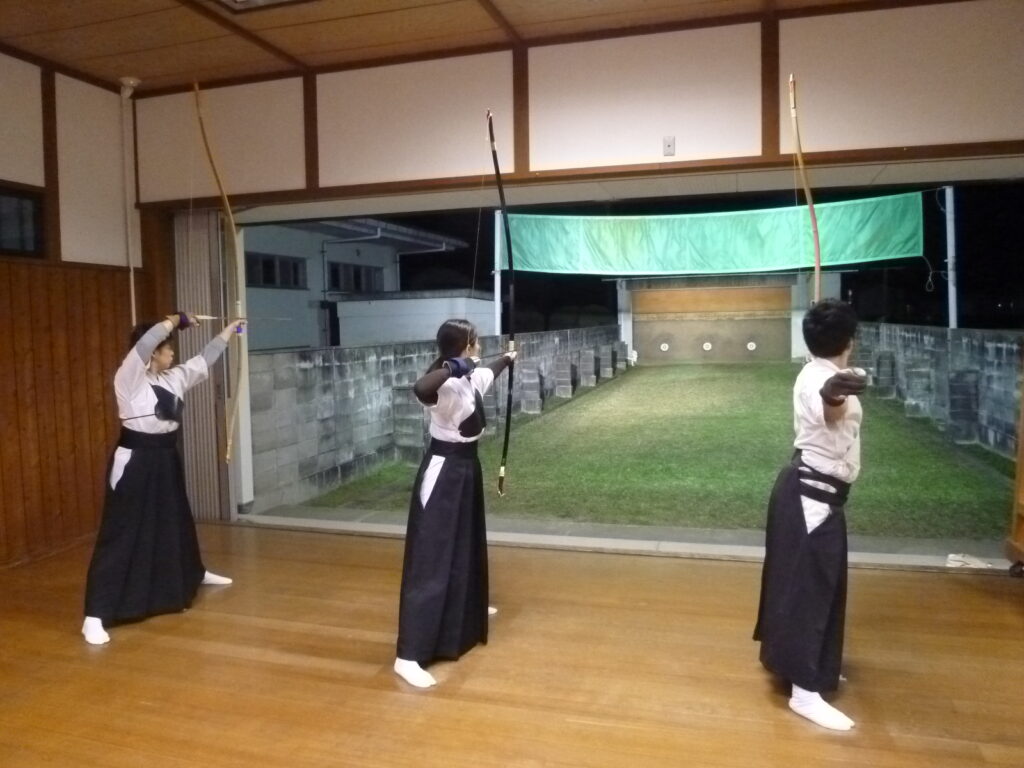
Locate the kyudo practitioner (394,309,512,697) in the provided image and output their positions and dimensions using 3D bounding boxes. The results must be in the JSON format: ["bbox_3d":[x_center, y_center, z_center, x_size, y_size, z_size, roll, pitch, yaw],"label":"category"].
[{"bbox_3d":[-0.240,0.450,3.543,0.382,1.518,1.196,1,5,17],"label":"kyudo practitioner"}]

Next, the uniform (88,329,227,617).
[{"bbox_3d":[-1.864,0.409,3.898,0.422,1.447,0.904,1,5,17],"label":"uniform"}]

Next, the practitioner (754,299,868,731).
[{"bbox_3d":[1.231,0.437,3.077,0.472,1.578,1.236,1,5,17],"label":"practitioner"}]

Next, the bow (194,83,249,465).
[{"bbox_3d":[-1.633,-0.592,4.180,0.080,2.080,0.302,1,5,17],"label":"bow"}]

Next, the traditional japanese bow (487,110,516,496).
[{"bbox_3d":[-0.038,-0.379,3.818,0.060,1.909,0.392,1,5,17],"label":"traditional japanese bow"}]

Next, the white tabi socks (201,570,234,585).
[{"bbox_3d":[-1.747,1.117,4.329,0.231,0.100,0.090,-2,5,-8],"label":"white tabi socks"}]

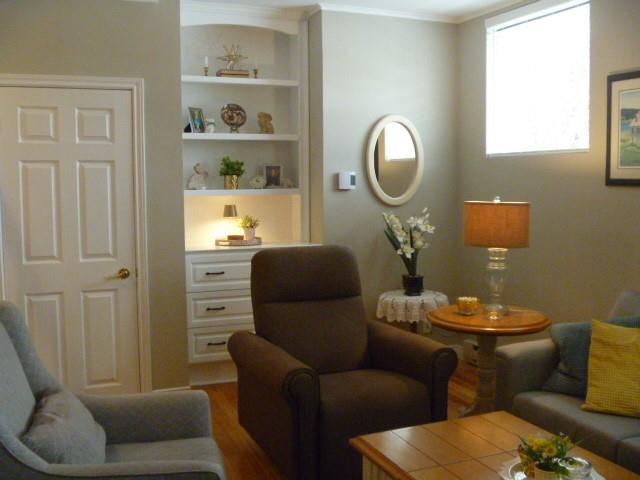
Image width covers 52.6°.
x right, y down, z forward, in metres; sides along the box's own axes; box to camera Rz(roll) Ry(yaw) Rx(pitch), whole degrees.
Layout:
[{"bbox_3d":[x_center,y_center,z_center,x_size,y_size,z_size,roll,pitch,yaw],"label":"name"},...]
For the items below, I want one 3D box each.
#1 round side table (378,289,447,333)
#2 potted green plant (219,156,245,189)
[{"bbox_3d":[0.662,0.709,4.679,0.500,0.645,0.500,0,5,0],"label":"round side table"},{"bbox_3d":[-0.649,-0.498,4.800,0.180,0.243,0.170,-2,6,-23],"label":"potted green plant"}]

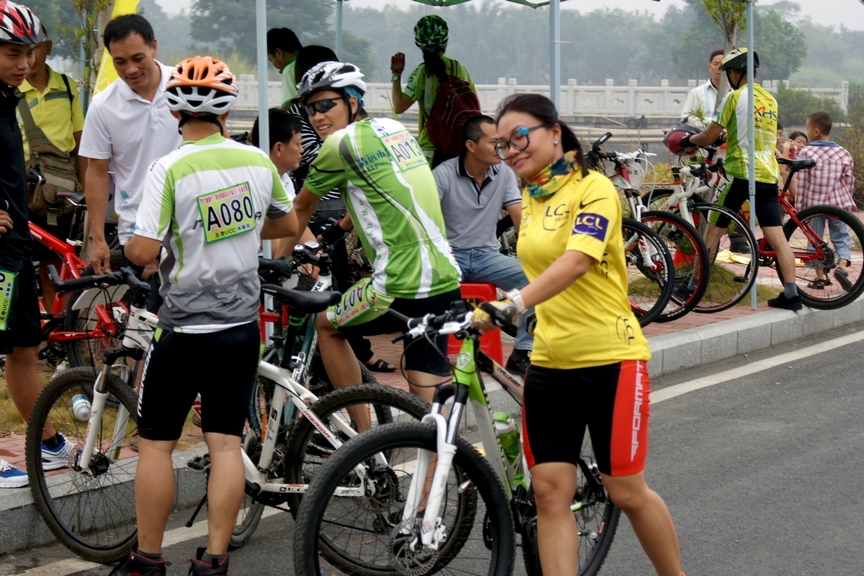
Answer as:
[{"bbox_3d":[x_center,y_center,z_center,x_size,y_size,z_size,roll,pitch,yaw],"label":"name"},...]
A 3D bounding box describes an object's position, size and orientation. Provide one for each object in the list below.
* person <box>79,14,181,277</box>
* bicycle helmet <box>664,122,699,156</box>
[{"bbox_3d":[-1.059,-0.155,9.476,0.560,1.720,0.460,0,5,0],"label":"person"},{"bbox_3d":[1.629,-0.969,16.257,0.270,0.200,0.210,1,5,18],"label":"bicycle helmet"}]

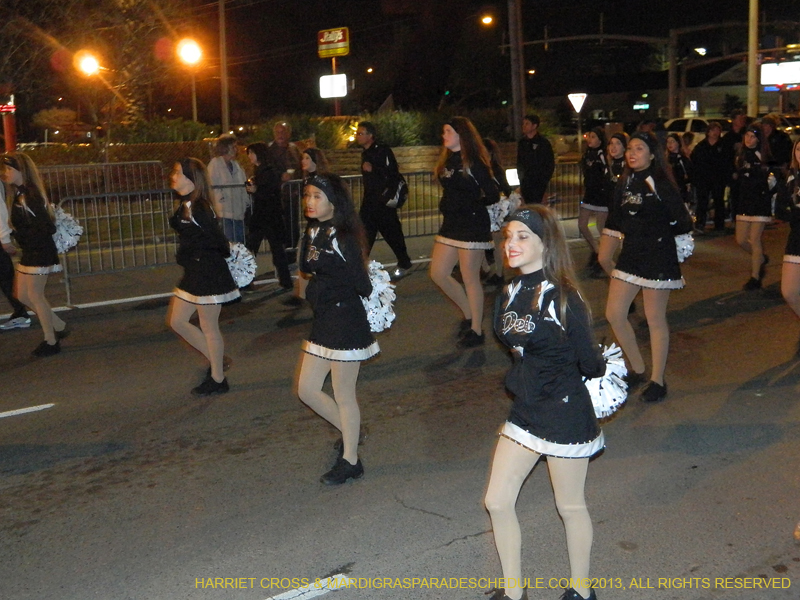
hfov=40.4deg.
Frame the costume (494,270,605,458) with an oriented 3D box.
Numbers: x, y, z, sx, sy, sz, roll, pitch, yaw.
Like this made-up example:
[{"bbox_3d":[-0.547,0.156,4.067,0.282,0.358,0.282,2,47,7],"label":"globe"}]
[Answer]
[{"bbox_3d":[0.565,0.243,4.101,0.350,0.690,0.410,-9,13,-37],"label":"costume"}]

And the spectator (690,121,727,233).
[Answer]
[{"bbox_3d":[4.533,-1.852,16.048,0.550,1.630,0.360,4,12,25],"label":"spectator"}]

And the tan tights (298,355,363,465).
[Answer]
[{"bbox_3d":[-0.383,0.566,5.824,0.330,0.640,0.270,-9,13,-37],"label":"tan tights"}]

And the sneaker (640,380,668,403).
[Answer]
[{"bbox_3d":[1.690,0.608,7.212,0.100,0.115,0.260,9,14,43],"label":"sneaker"}]

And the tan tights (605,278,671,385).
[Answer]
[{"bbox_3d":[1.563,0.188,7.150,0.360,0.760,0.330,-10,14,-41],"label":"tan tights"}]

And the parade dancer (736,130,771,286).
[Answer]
[{"bbox_3d":[3.515,-0.930,10.800,0.390,1.620,0.400,-10,13,-38],"label":"parade dancer"}]

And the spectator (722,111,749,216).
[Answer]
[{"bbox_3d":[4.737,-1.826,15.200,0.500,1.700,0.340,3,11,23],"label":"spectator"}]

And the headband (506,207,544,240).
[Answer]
[{"bbox_3d":[0.473,-0.278,4.000,0.160,0.115,0.150,-9,13,-34],"label":"headband"}]

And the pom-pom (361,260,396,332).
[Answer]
[{"bbox_3d":[-0.121,-0.019,5.839,0.270,0.380,0.280,-1,11,0],"label":"pom-pom"}]

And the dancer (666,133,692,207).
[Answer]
[{"bbox_3d":[3.165,-1.143,12.513,0.420,1.570,0.450,-10,14,-41],"label":"dancer"}]

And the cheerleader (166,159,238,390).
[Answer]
[{"bbox_3d":[-1.357,-0.166,7.500,0.430,1.630,0.410,-8,12,-30],"label":"cheerleader"}]

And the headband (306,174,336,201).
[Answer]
[{"bbox_3d":[-0.391,-0.568,5.480,0.155,0.122,0.165,-2,10,0],"label":"headband"}]

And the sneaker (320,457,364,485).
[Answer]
[{"bbox_3d":[-0.303,0.900,5.720,0.245,0.112,0.097,-7,12,-27],"label":"sneaker"}]

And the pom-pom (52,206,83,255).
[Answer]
[{"bbox_3d":[-2.728,-0.569,8.886,0.280,0.380,0.280,-9,13,-37],"label":"pom-pom"}]

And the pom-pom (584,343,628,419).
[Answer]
[{"bbox_3d":[0.779,0.313,4.220,0.200,0.280,0.210,-2,10,0],"label":"pom-pom"}]

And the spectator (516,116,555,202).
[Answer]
[{"bbox_3d":[1.715,-1.455,13.772,0.360,1.770,0.520,-10,14,-41],"label":"spectator"}]

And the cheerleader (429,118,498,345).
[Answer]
[{"bbox_3d":[0.508,-0.539,8.550,0.470,1.760,0.430,-9,12,-32],"label":"cheerleader"}]

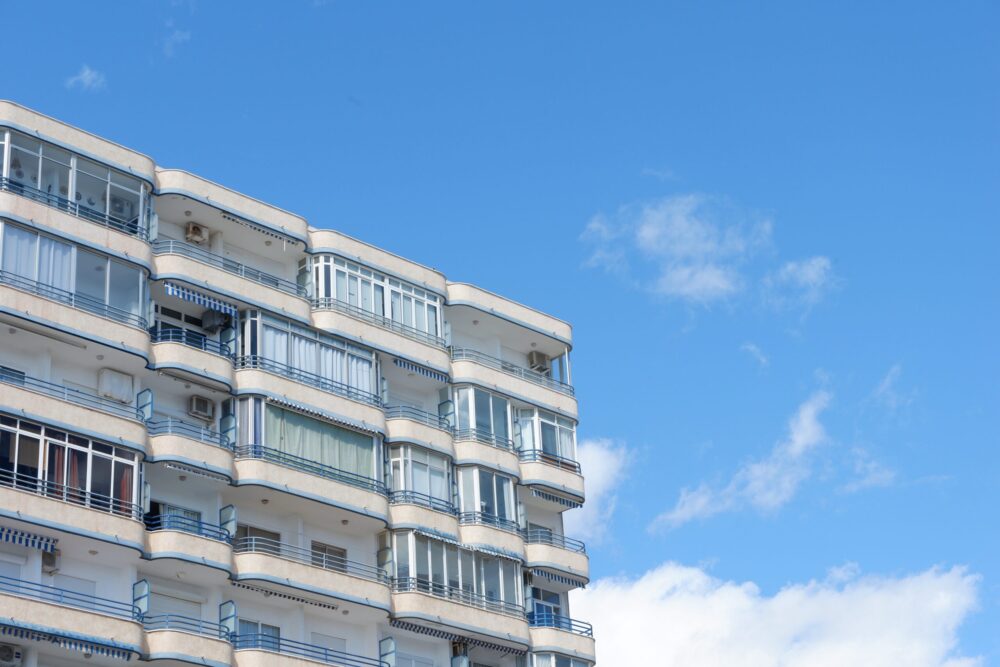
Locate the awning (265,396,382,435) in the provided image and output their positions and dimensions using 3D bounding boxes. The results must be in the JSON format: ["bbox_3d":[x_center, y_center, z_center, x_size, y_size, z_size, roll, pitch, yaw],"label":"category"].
[{"bbox_3d":[-5.442,2.622,64.008,4.553,0.260,0.280,21,-34,-41],"label":"awning"}]

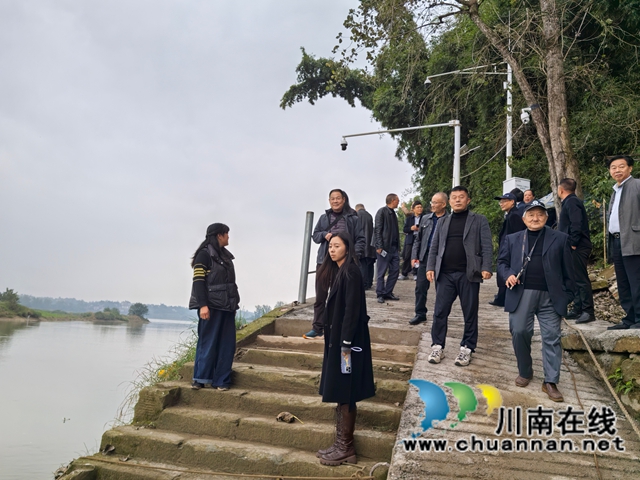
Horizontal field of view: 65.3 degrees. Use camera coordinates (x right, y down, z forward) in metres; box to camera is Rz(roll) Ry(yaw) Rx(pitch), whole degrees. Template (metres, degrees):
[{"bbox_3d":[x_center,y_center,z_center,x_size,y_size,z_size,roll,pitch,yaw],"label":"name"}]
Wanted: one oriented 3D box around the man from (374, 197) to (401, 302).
[{"bbox_3d":[1.107,0.114,7.891,0.360,1.710,0.470,-2,-11,32],"label":"man"}]

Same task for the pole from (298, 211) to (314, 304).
[{"bbox_3d":[-0.200,0.267,7.820,0.120,1.450,0.120,5,-9,0],"label":"pole"}]

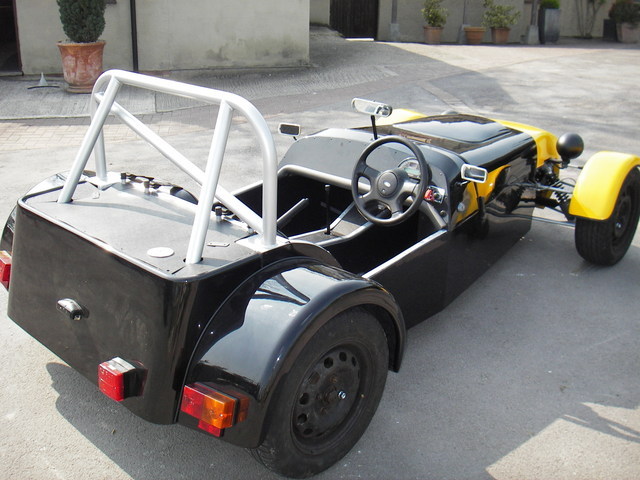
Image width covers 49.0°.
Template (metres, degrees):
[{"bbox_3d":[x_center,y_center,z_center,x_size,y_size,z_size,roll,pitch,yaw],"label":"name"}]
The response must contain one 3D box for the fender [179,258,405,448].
[{"bbox_3d":[-0.066,0.334,2.307,0.291,0.446,0.781,20,30,40],"label":"fender"}]

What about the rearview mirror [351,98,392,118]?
[{"bbox_3d":[0.248,-0.620,3.296,0.215,0.056,0.034,21,28,37],"label":"rearview mirror"}]

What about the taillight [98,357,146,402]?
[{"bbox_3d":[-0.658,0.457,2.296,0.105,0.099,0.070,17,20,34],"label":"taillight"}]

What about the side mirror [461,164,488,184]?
[{"bbox_3d":[0.673,-0.287,3.020,0.112,0.064,0.037,17,30,38],"label":"side mirror"}]

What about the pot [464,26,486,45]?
[{"bbox_3d":[2.938,-3.844,13.245,0.407,0.289,0.407,0,22,0],"label":"pot"}]

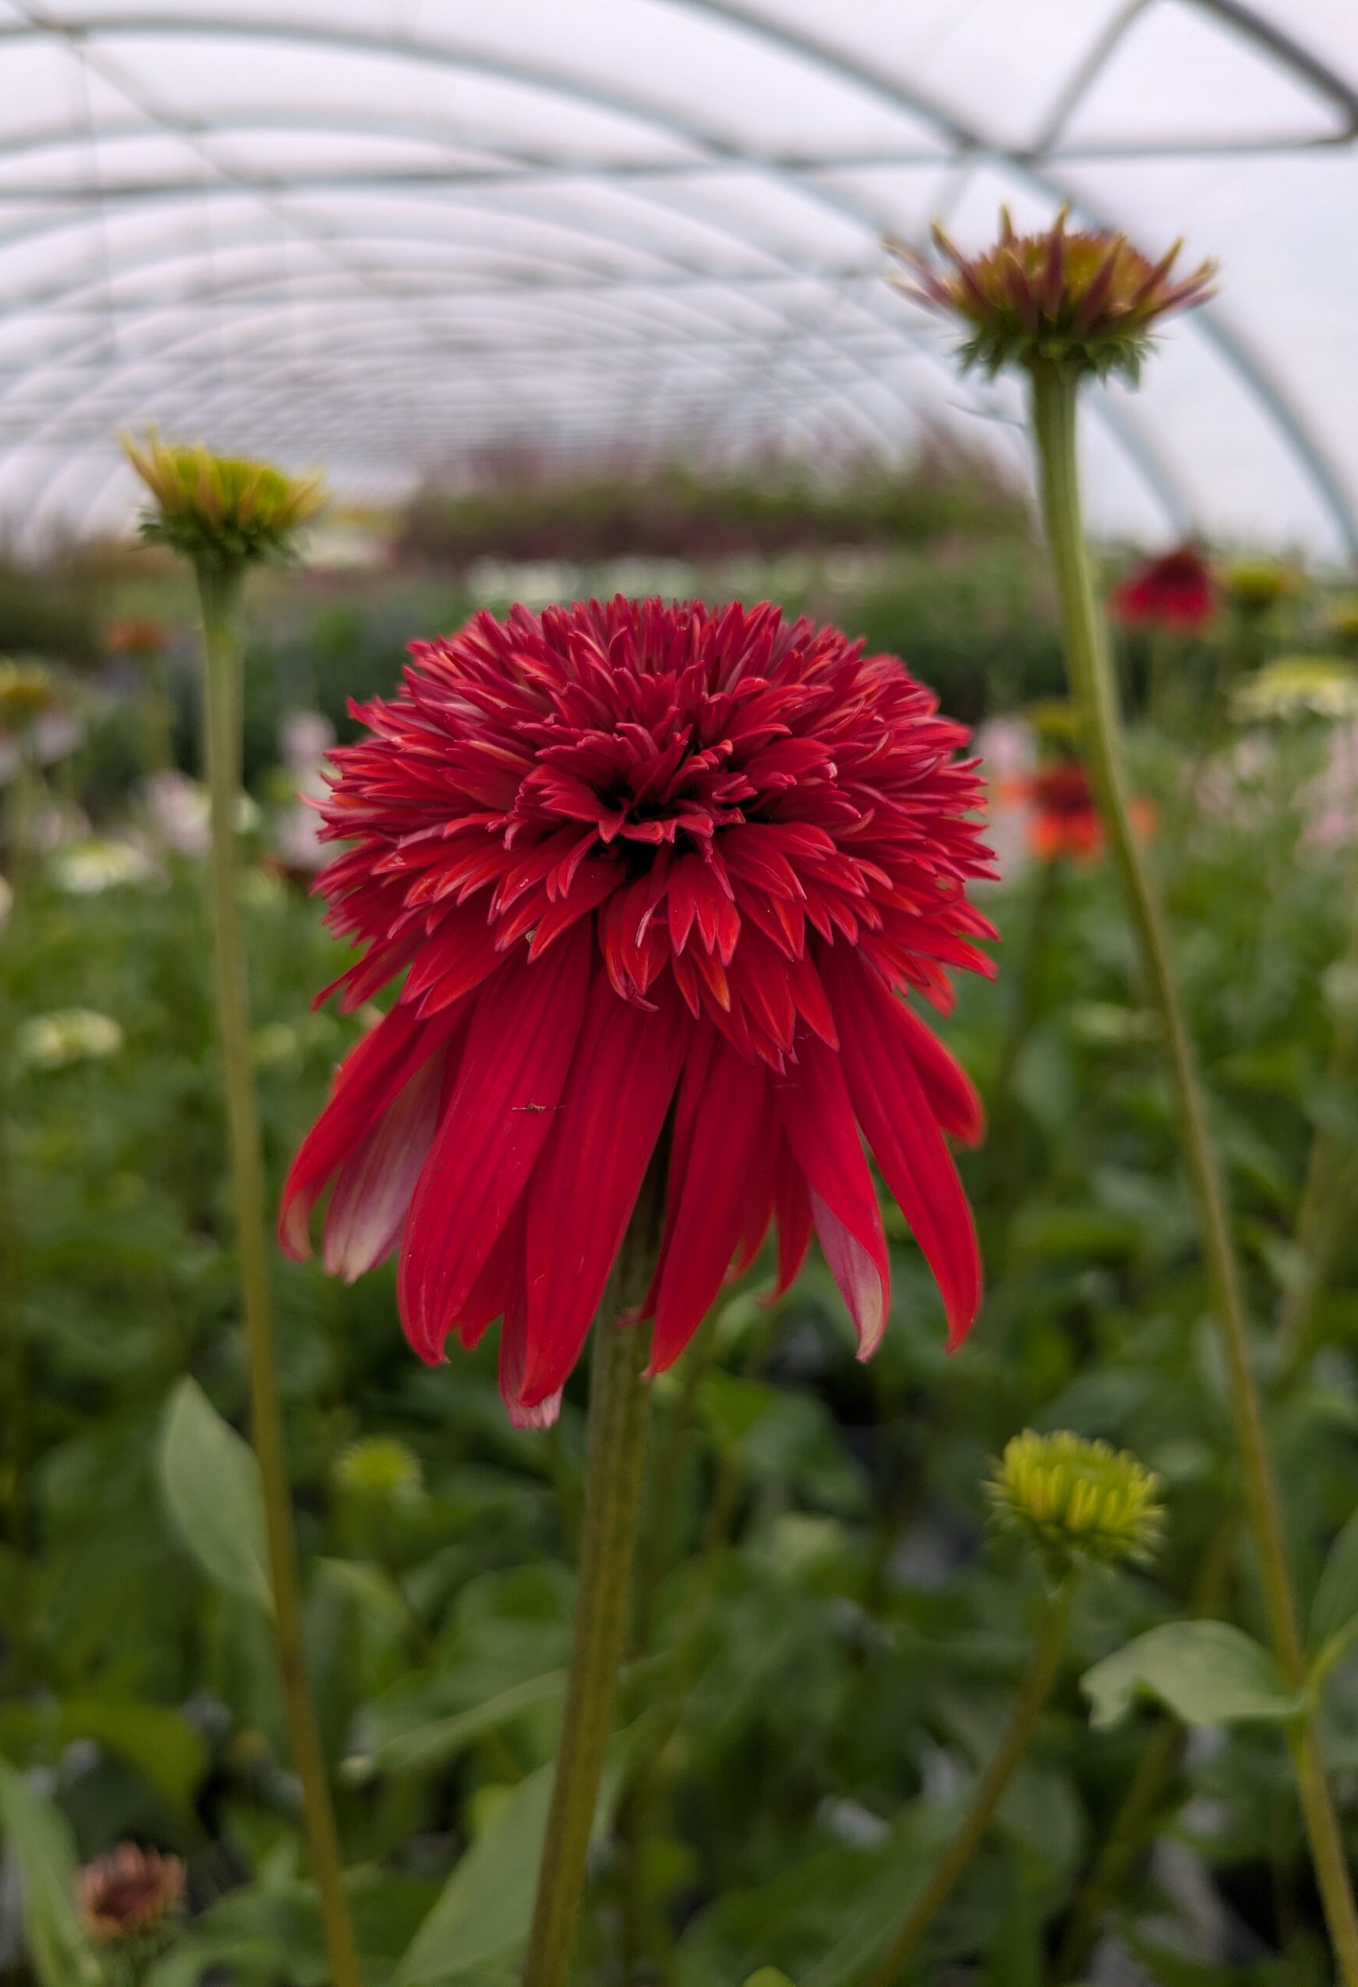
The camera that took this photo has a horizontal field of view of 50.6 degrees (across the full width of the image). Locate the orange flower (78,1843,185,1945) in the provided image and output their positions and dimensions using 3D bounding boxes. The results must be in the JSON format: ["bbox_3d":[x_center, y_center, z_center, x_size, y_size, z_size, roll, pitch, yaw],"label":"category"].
[{"bbox_3d":[-0.145,0.239,0.380,0.025,0.017,0.025,0,18,0],"label":"orange flower"}]

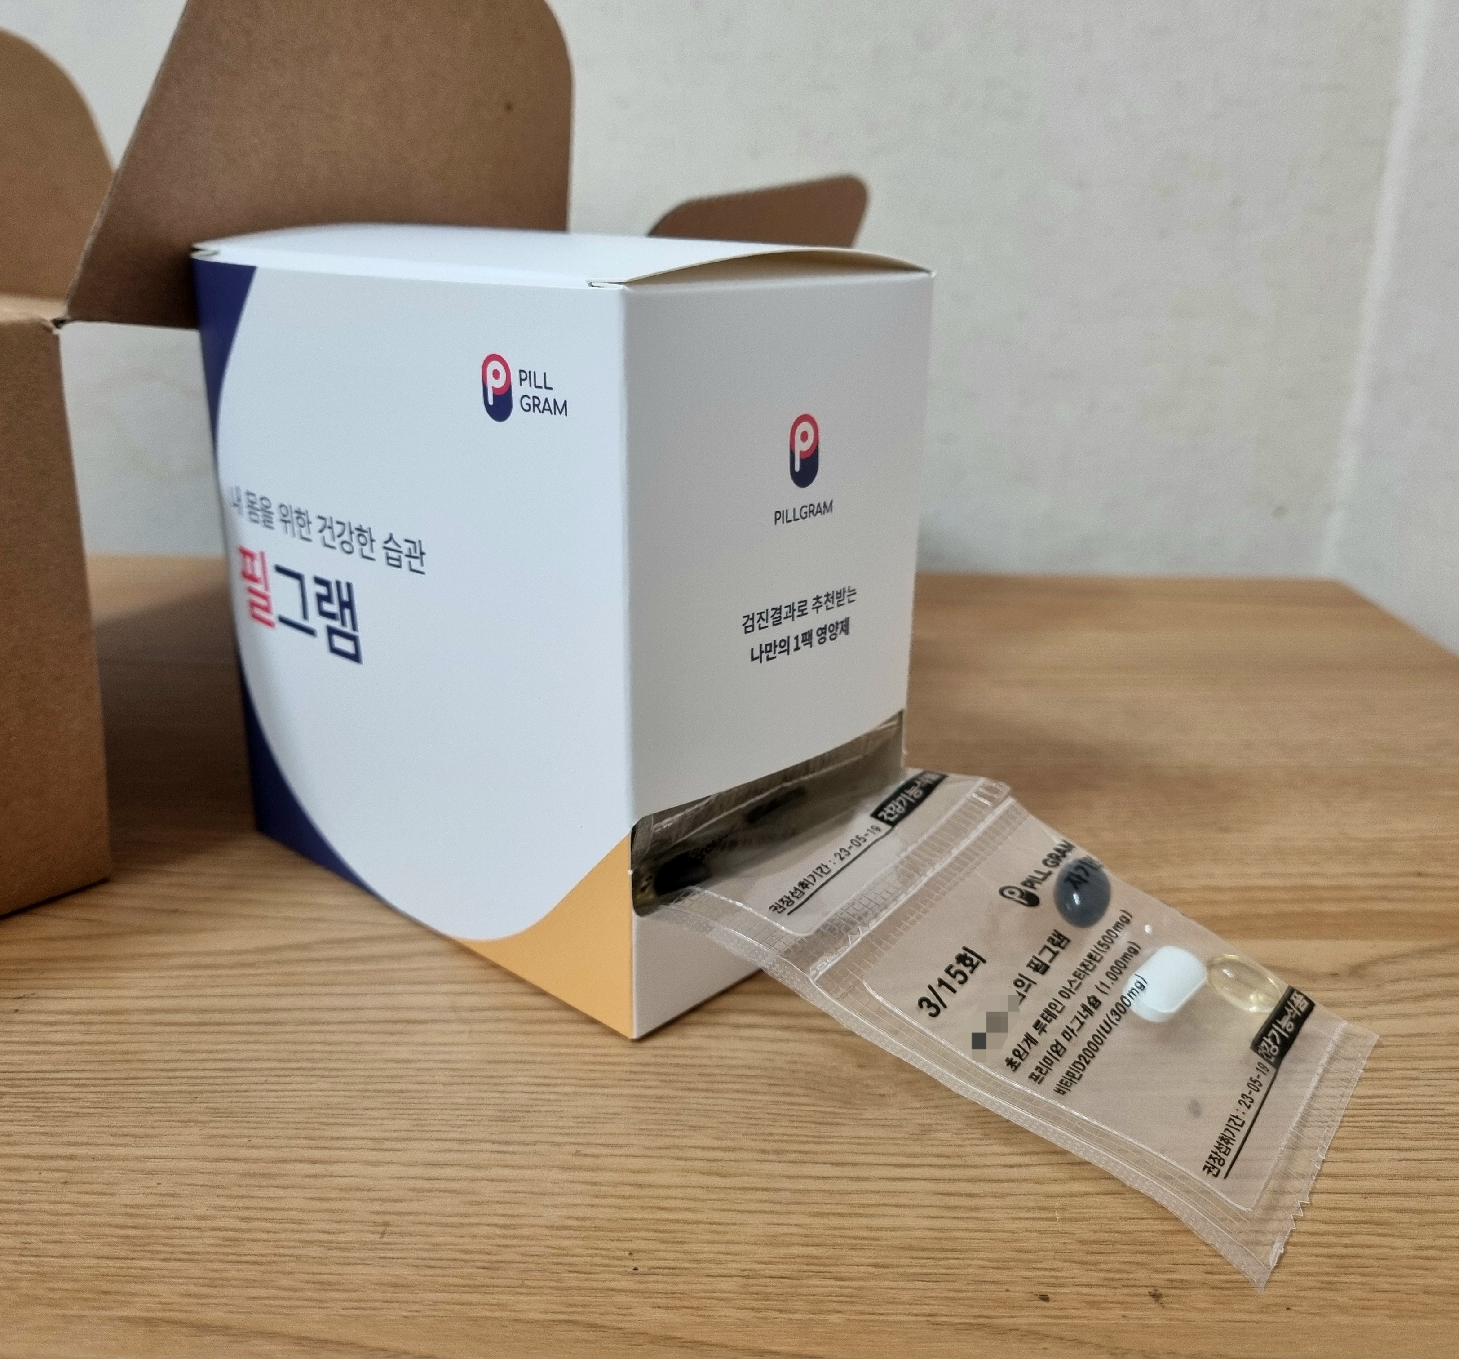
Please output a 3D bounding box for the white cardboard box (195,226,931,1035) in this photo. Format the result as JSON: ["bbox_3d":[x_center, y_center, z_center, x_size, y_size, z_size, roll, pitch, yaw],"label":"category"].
[{"bbox_3d":[-0.034,-0.020,0.266,0.117,0.121,0.074,17,25,39],"label":"white cardboard box"}]

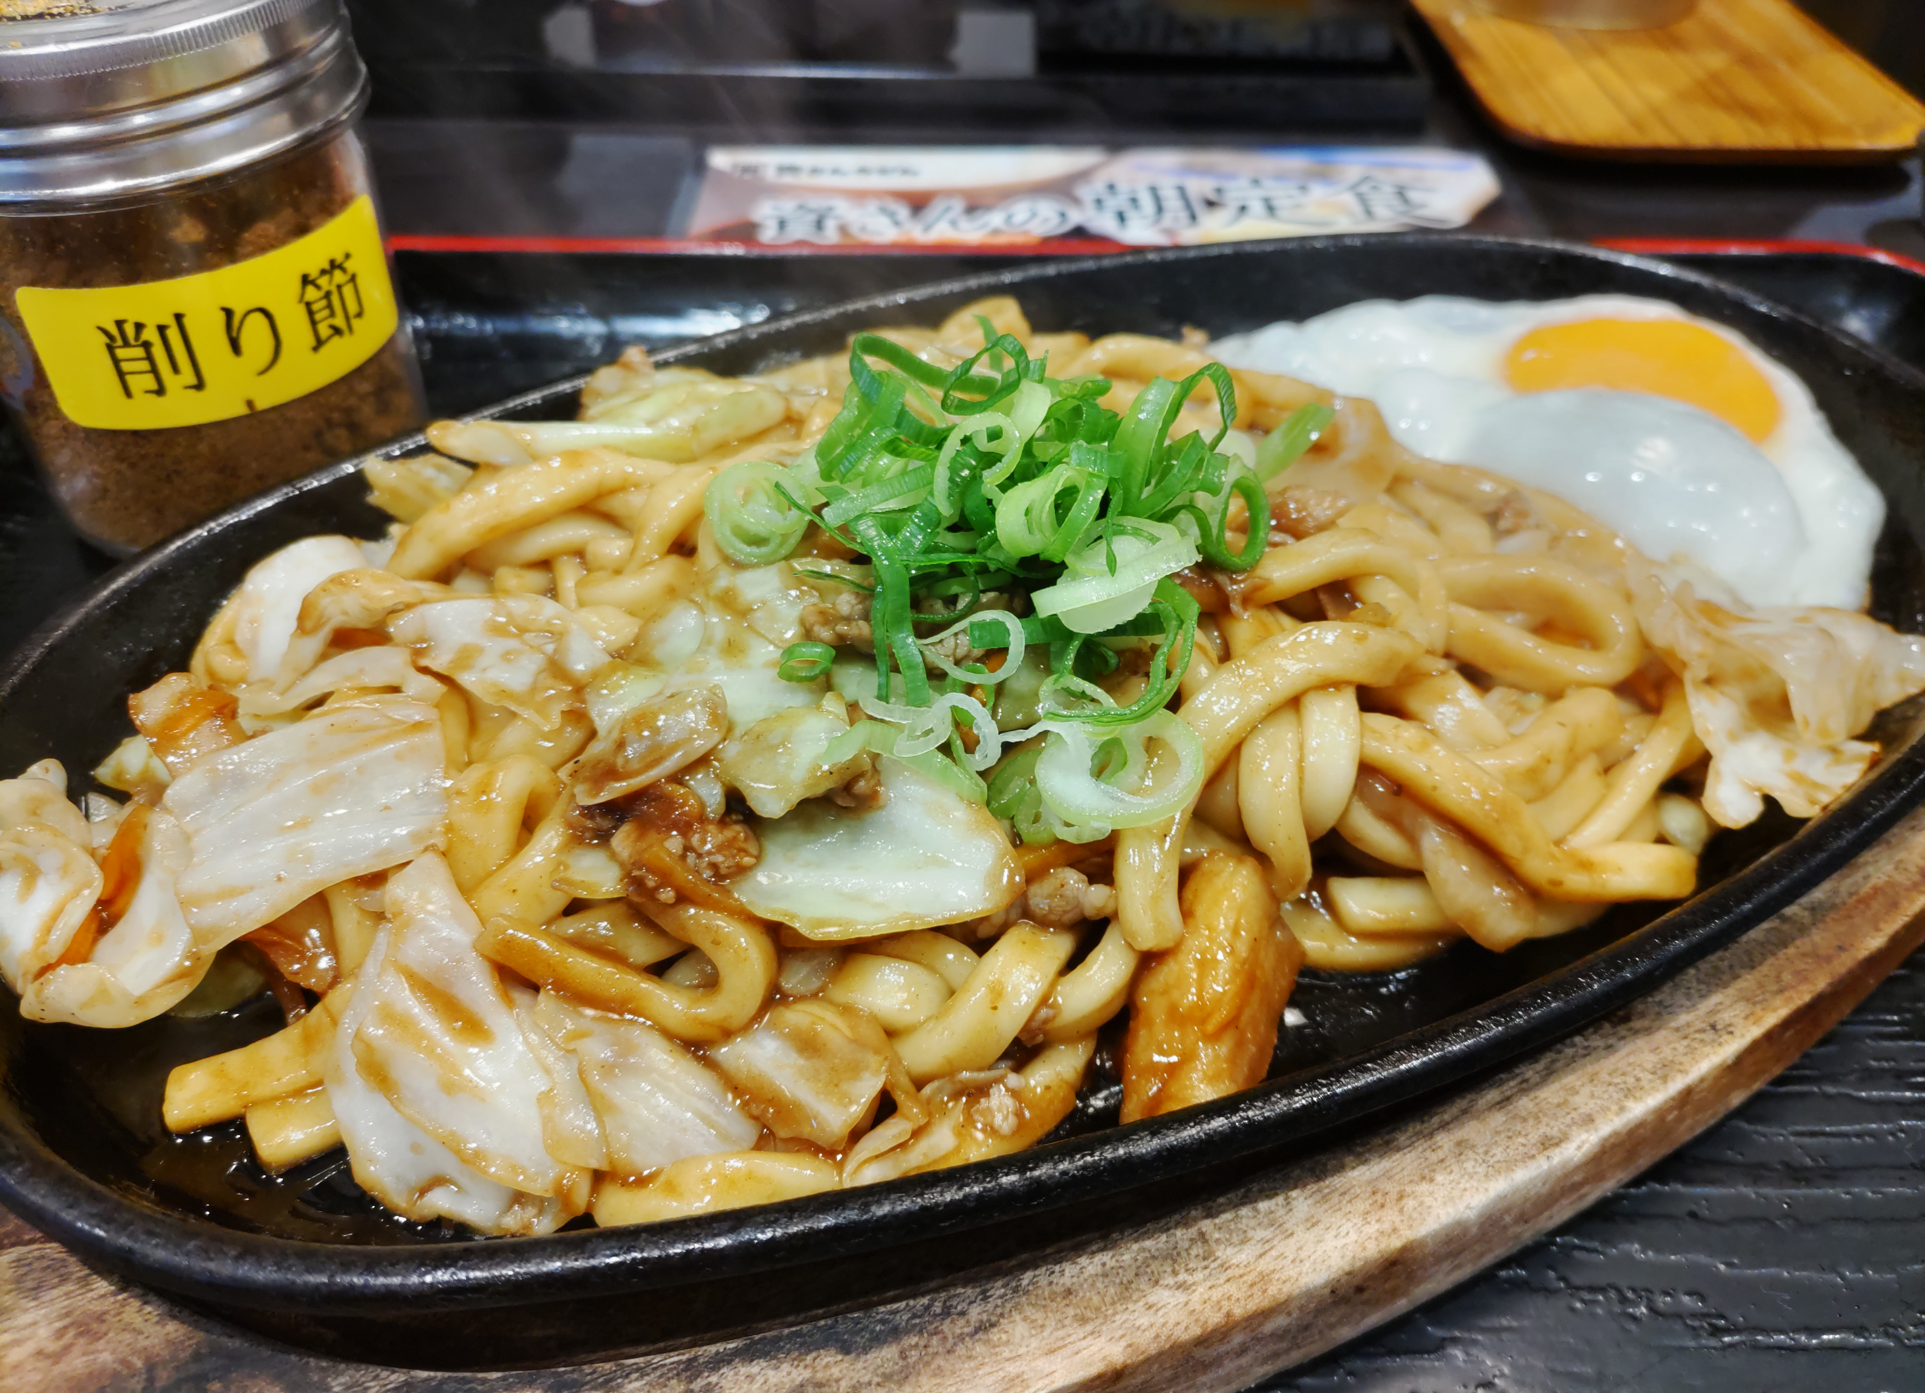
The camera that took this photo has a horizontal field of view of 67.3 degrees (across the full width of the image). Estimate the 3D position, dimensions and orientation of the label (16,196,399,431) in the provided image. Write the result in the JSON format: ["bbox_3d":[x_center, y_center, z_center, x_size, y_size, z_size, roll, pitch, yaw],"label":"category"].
[{"bbox_3d":[-0.114,-0.059,0.229,0.055,0.024,0.015,-30,50,-30],"label":"label"}]

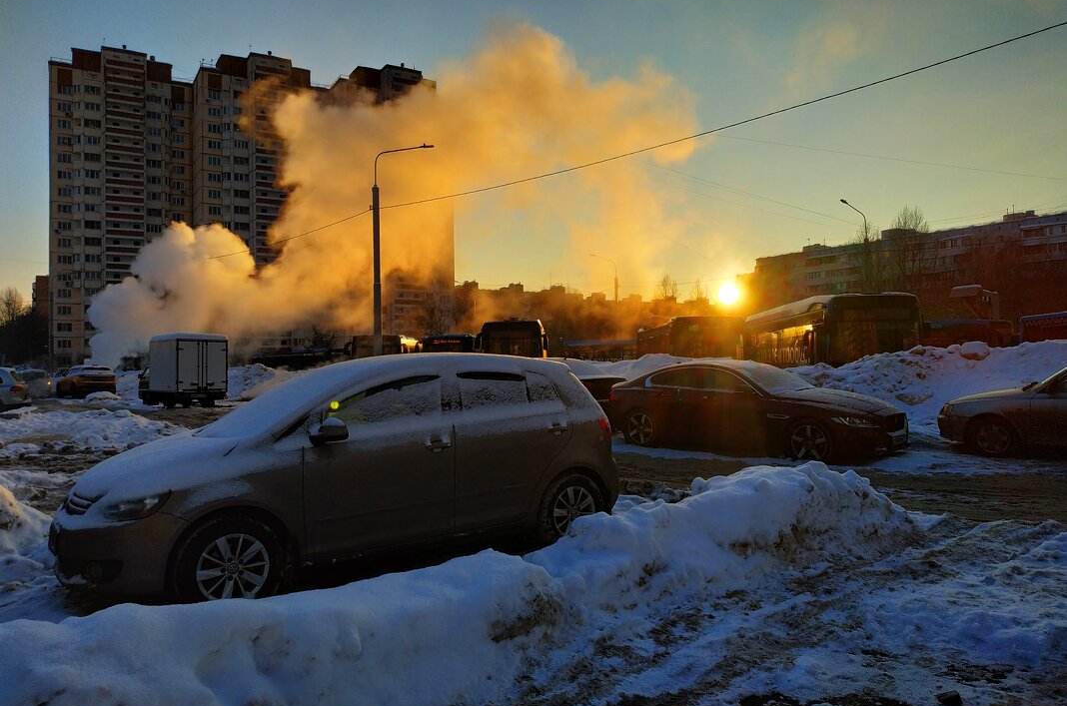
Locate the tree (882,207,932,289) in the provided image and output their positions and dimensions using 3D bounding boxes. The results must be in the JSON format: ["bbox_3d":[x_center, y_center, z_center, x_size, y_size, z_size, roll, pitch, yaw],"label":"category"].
[{"bbox_3d":[31.400,-5.413,62.000,4.600,14.200,4.600,0,0,0],"label":"tree"}]

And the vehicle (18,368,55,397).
[{"bbox_3d":[-28.200,1.615,42.000,1.760,1.500,4.300,0,0,-36],"label":"vehicle"}]

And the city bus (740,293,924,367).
[{"bbox_3d":[10.280,0.024,27.000,2.550,3.380,12.300,0,0,7],"label":"city bus"}]

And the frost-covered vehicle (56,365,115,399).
[{"bbox_3d":[-22.800,1.362,37.600,1.820,1.600,4.400,0,0,-41],"label":"frost-covered vehicle"}]

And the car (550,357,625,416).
[{"bbox_3d":[-0.370,0.841,15.500,1.780,1.500,4.500,0,0,-44],"label":"car"}]

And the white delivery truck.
[{"bbox_3d":[-15.300,0.813,32.100,1.980,2.830,5.400,0,0,-44],"label":"white delivery truck"}]

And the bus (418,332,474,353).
[{"bbox_3d":[-4.200,0.441,44.500,2.530,2.950,12.000,0,0,2],"label":"bus"}]

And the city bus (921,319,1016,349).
[{"bbox_3d":[13.700,0.472,28.000,2.530,2.900,12.000,0,0,7],"label":"city bus"}]

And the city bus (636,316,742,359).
[{"bbox_3d":[6.440,0.257,32.300,2.540,3.080,12.200,0,0,3],"label":"city bus"}]

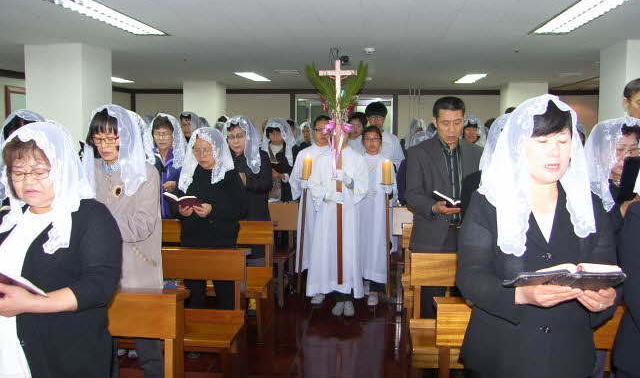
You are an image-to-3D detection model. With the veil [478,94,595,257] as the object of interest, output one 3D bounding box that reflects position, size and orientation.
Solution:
[{"bbox_3d":[0.610,-0.044,1.480,0.300,0.430,0.300,1,6,9],"label":"veil"}]

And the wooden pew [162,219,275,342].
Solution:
[{"bbox_3d":[-1.111,0.664,4.092,1.500,0.800,0.560,1,6,7],"label":"wooden pew"}]

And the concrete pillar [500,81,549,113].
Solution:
[{"bbox_3d":[3.334,-0.567,8.609,0.570,2.330,0.560,1,6,7],"label":"concrete pillar"}]

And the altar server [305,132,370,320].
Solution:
[{"bbox_3d":[0.140,0.201,4.229,0.500,1.540,0.420,1,6,5],"label":"altar server"}]

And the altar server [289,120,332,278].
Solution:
[{"bbox_3d":[-0.013,0.154,4.502,0.500,1.572,0.420,1,6,5],"label":"altar server"}]

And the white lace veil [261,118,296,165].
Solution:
[{"bbox_3d":[-0.414,-0.474,5.164,0.350,0.460,0.290,1,6,7],"label":"white lace veil"}]

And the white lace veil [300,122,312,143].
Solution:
[{"bbox_3d":[-0.159,-0.695,6.600,0.240,0.330,0.270,1,6,8],"label":"white lace veil"}]

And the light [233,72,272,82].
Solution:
[{"bbox_3d":[-0.999,-1.705,7.738,0.290,0.090,1.220,1,6,7],"label":"light"}]

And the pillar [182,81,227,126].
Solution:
[{"bbox_3d":[-1.938,-0.623,8.896,0.570,2.330,0.560,1,6,7],"label":"pillar"}]

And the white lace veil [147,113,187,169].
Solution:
[{"bbox_3d":[-1.141,-0.346,3.850,0.300,0.410,0.310,0,6,2],"label":"white lace veil"}]

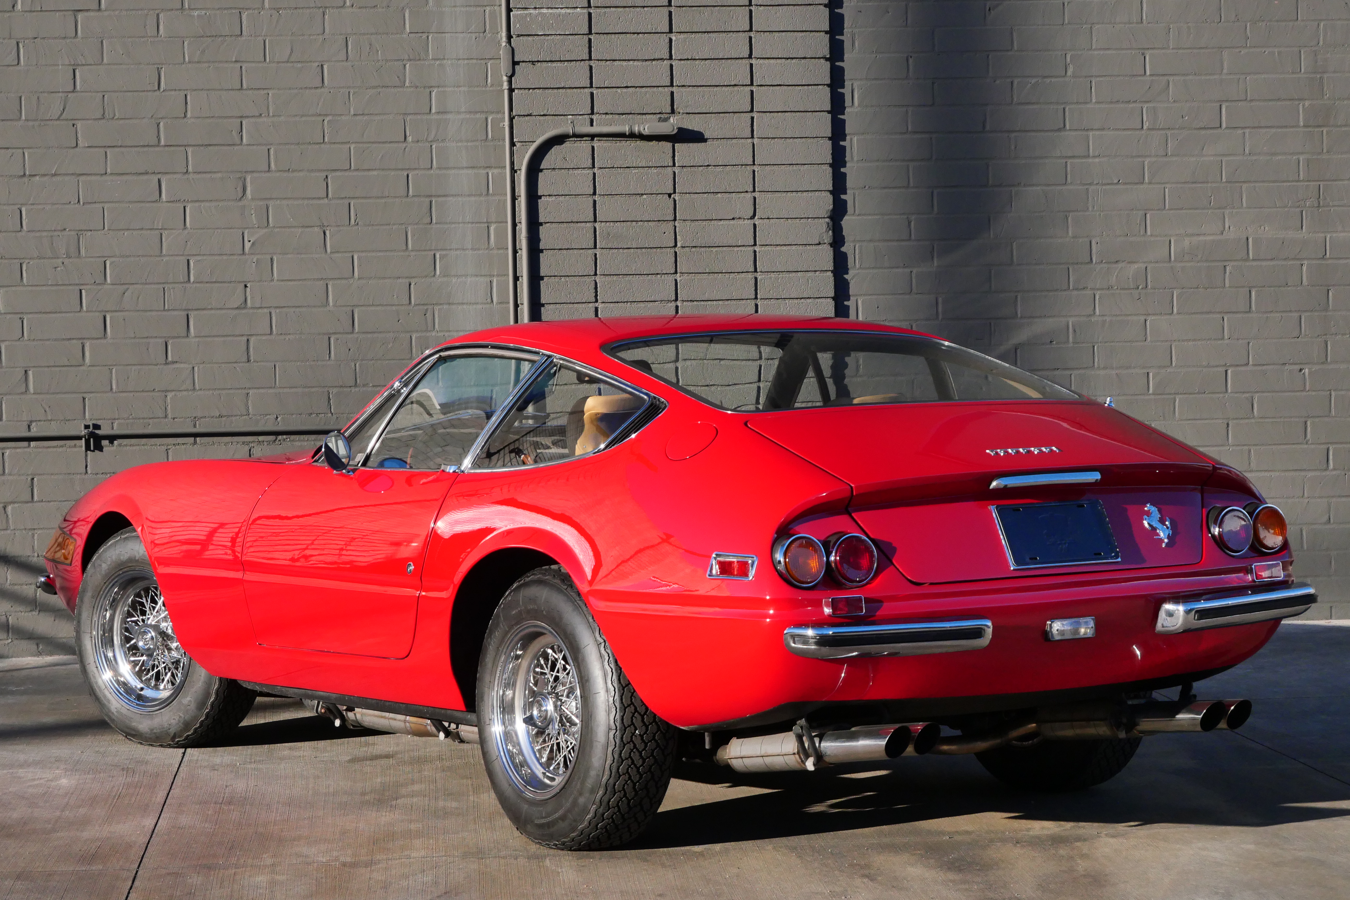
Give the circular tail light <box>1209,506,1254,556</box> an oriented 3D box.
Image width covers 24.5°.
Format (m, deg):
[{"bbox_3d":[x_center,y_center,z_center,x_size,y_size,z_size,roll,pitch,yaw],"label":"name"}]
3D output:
[{"bbox_3d":[1.291,0.193,7.260,0.113,0.113,0.055,-2,2,-32],"label":"circular tail light"}]

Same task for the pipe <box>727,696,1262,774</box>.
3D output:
[{"bbox_3d":[0.709,0.652,7.282,1.065,0.169,0.796,-3,3,-32],"label":"pipe"}]

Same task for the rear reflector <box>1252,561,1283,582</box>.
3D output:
[{"bbox_3d":[1.371,0.286,7.242,0.087,0.042,0.032,-2,2,-32],"label":"rear reflector"}]

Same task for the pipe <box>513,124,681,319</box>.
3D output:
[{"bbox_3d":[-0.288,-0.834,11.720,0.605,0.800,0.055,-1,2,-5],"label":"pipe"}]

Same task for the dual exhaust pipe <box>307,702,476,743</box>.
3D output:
[{"bbox_3d":[-0.734,0.738,8.707,0.199,0.119,1.095,-3,3,-32],"label":"dual exhaust pipe"}]

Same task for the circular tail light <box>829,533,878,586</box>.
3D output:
[{"bbox_3d":[0.377,0.235,6.751,0.114,0.114,0.055,-3,3,-32],"label":"circular tail light"}]

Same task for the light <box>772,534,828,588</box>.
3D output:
[{"bbox_3d":[0.261,0.234,6.635,0.113,0.113,0.060,-2,2,-32],"label":"light"}]

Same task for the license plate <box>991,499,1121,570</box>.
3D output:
[{"bbox_3d":[0.860,0.191,7.013,0.310,0.156,0.020,-3,-22,-32],"label":"license plate"}]

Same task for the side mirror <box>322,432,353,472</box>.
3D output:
[{"bbox_3d":[-0.918,0.002,8.402,0.104,0.117,0.055,-3,3,-42],"label":"side mirror"}]

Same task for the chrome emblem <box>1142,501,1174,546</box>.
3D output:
[{"bbox_3d":[1.103,0.170,7.107,0.082,0.112,0.012,-2,-24,-32],"label":"chrome emblem"}]

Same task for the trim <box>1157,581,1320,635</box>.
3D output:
[{"bbox_3d":[1.325,0.373,7.242,0.492,0.073,0.124,-3,3,-38],"label":"trim"}]

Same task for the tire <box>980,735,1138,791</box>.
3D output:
[{"bbox_3d":[0.938,0.554,8.135,0.215,0.665,0.665,-2,2,-32],"label":"tire"}]

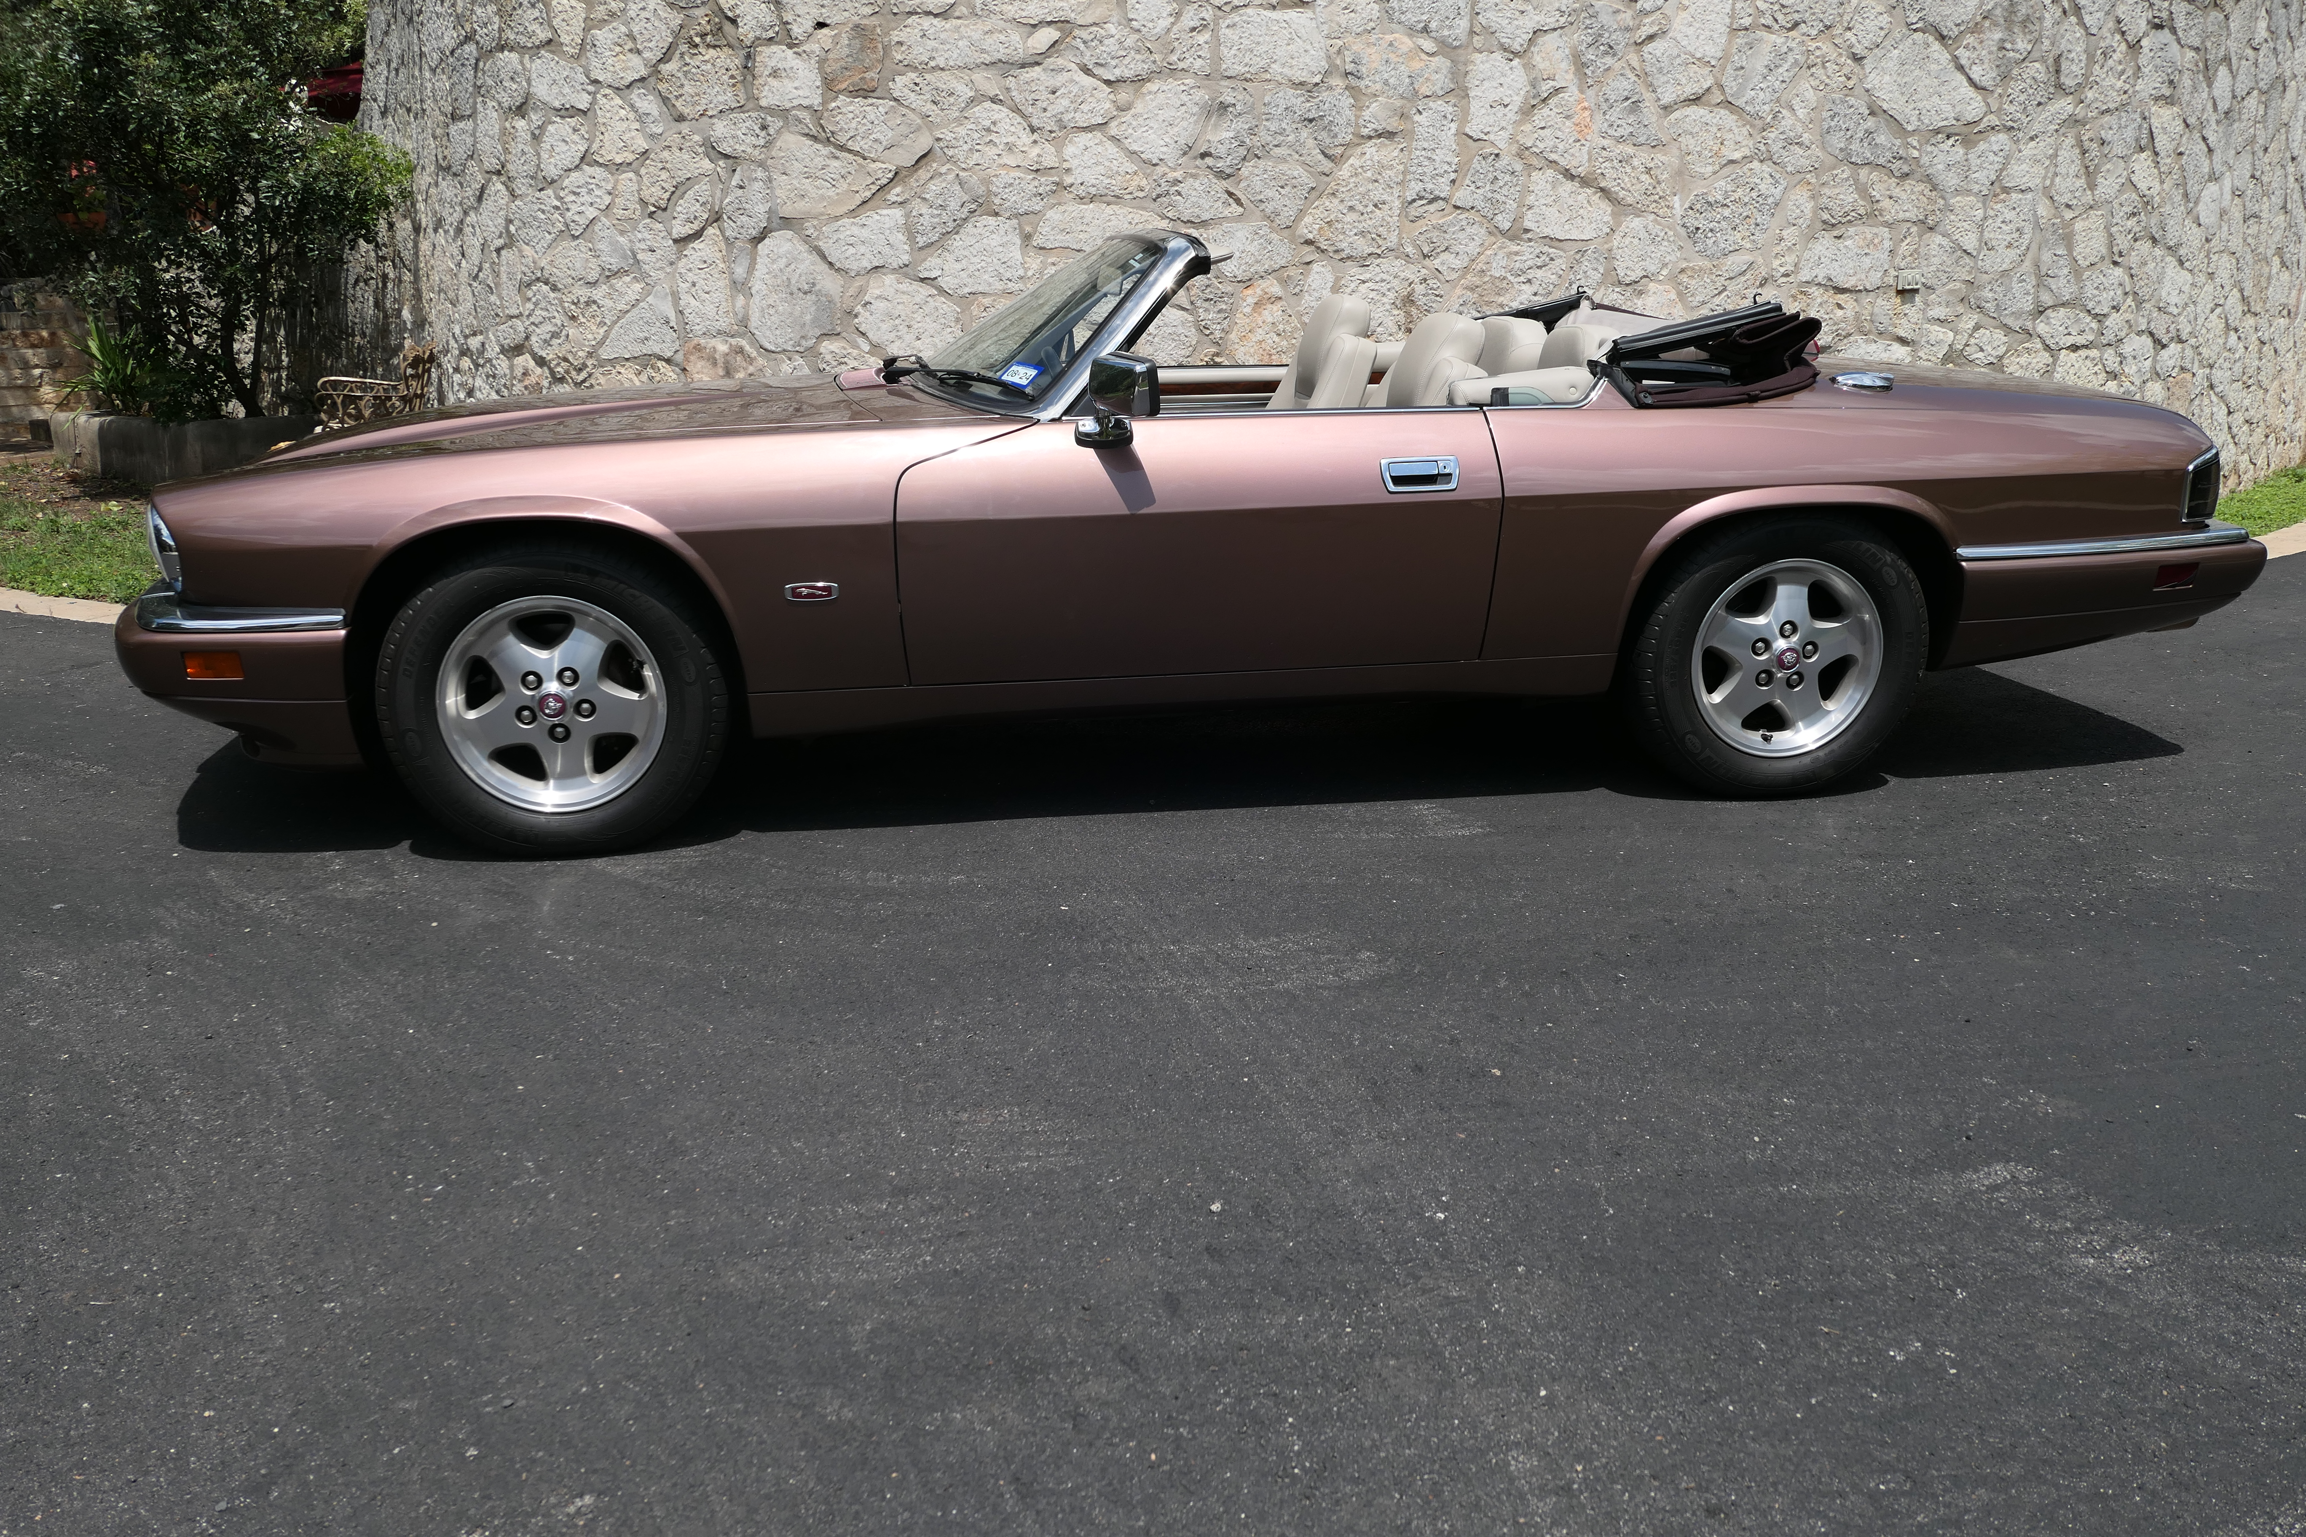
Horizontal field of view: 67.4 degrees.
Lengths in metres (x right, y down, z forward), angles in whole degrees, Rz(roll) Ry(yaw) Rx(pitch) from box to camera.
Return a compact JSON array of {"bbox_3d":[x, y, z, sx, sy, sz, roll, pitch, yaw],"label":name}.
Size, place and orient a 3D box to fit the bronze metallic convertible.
[{"bbox_3d":[0.176,-0.710,4.327,4.820,1.225,1.830,-3,17,-8],"label":"bronze metallic convertible"}]

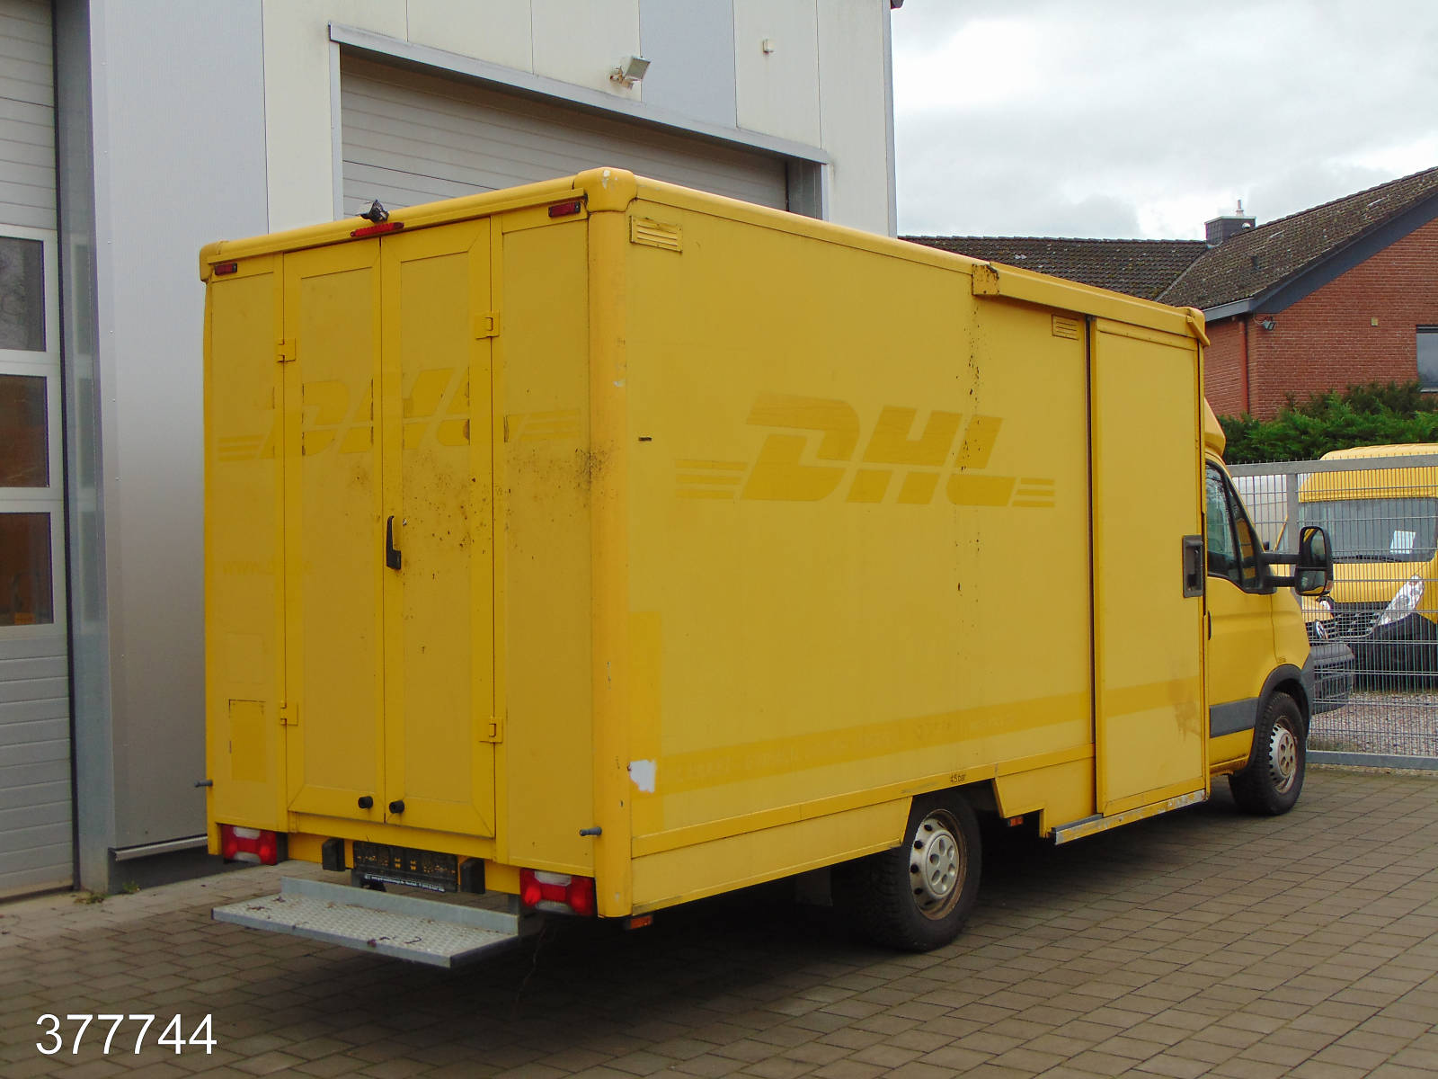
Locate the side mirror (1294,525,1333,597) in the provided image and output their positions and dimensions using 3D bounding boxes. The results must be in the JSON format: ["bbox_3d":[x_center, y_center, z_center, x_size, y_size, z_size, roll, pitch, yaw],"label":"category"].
[{"bbox_3d":[3.341,0.123,9.797,0.190,0.395,0.120,-1,0,38],"label":"side mirror"}]

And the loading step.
[{"bbox_3d":[-1.209,1.280,5.899,1.210,0.107,0.320,-1,0,38],"label":"loading step"}]

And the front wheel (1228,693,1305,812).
[{"bbox_3d":[3.160,1.225,10.081,0.225,0.690,0.690,-1,0,38],"label":"front wheel"}]

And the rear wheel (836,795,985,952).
[{"bbox_3d":[0.814,1.306,7.152,0.225,0.690,0.690,-1,0,38],"label":"rear wheel"}]

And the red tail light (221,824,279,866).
[{"bbox_3d":[-1.722,1.135,6.513,0.325,0.122,0.070,-1,0,38],"label":"red tail light"}]

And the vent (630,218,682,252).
[{"bbox_3d":[-0.192,-0.968,5.536,0.020,0.088,0.255,-1,0,38],"label":"vent"}]

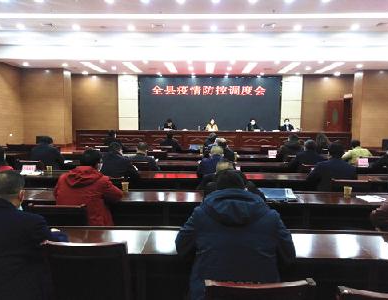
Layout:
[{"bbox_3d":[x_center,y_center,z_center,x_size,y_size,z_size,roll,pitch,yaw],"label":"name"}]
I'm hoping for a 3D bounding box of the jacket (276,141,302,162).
[{"bbox_3d":[2.110,0.117,6.350,0.550,0.660,0.420,1,5,3],"label":"jacket"}]

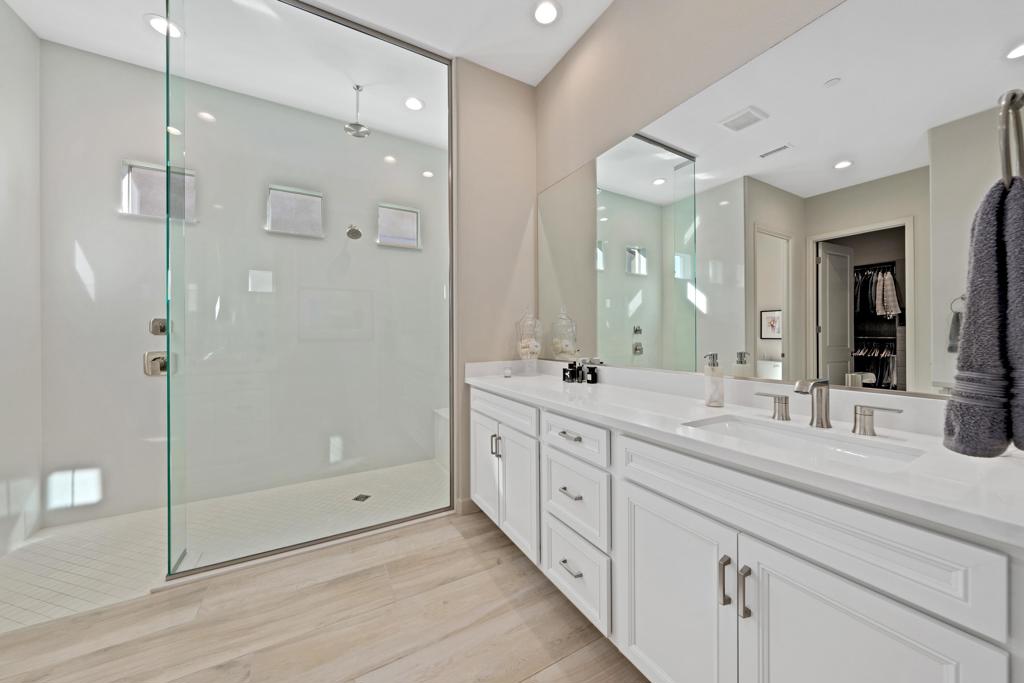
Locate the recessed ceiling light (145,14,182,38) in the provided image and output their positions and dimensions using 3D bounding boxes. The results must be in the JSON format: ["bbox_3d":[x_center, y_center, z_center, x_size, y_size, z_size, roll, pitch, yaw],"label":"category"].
[{"bbox_3d":[-2.083,-1.888,2.046,0.165,0.025,0.165,0,1,-29],"label":"recessed ceiling light"}]

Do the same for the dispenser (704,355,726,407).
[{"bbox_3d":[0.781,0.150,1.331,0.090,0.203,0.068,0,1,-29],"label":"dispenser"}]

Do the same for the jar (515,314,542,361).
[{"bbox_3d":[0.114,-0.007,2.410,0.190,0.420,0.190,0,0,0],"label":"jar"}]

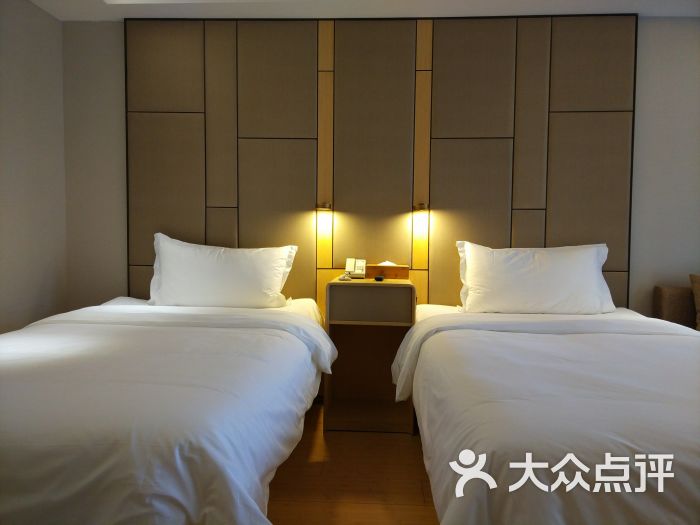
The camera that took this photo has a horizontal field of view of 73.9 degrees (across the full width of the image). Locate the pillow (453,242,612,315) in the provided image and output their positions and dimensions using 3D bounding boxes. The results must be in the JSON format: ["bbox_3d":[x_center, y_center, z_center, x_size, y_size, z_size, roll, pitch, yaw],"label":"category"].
[{"bbox_3d":[1.010,0.085,2.546,0.790,0.410,0.180,1,-17,2],"label":"pillow"}]

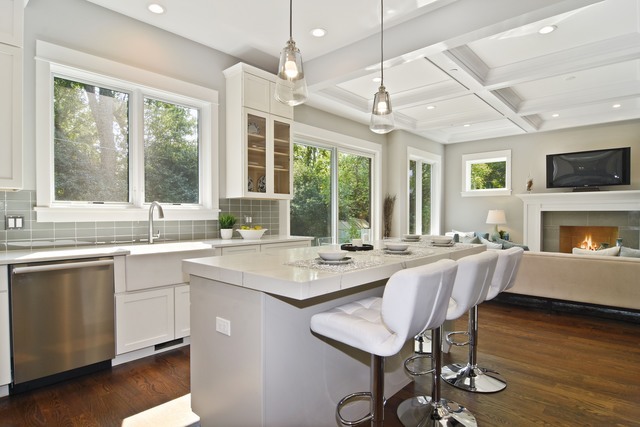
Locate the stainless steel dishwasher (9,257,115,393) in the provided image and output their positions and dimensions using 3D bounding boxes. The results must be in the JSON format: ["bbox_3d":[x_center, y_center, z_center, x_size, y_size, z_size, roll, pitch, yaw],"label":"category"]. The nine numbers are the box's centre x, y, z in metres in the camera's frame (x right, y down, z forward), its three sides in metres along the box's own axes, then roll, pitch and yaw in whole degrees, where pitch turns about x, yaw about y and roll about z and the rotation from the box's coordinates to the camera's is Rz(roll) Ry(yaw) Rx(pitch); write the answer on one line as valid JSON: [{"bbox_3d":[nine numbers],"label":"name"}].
[{"bbox_3d":[-1.978,0.780,2.464,0.580,0.850,0.600,0,0,-45],"label":"stainless steel dishwasher"}]

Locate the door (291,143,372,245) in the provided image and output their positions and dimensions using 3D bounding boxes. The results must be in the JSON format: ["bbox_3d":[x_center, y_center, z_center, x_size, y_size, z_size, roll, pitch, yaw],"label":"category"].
[{"bbox_3d":[0.277,0.090,5.269,1.980,2.270,0.120,0,0,-45],"label":"door"}]

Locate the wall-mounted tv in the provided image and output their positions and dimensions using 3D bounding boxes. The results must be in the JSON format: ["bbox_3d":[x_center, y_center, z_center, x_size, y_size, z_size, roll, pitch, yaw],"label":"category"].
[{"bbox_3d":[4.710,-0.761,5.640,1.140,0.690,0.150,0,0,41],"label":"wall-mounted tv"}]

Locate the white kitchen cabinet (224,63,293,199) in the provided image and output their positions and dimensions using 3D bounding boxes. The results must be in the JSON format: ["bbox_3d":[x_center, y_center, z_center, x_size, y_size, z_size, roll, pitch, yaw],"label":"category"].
[{"bbox_3d":[-0.715,-0.924,3.917,0.750,1.490,0.360,0,0,-45],"label":"white kitchen cabinet"}]

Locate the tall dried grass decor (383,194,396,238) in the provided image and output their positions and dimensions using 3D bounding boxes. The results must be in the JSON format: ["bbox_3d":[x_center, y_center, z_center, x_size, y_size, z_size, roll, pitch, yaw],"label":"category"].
[{"bbox_3d":[1.285,0.420,5.920,0.260,1.600,0.260,0,0,-45],"label":"tall dried grass decor"}]

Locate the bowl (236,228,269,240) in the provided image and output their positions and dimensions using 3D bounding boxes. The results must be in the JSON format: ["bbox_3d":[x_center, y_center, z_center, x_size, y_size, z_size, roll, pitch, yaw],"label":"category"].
[{"bbox_3d":[-0.799,0.249,3.790,0.370,0.120,0.350,0,0,0],"label":"bowl"}]

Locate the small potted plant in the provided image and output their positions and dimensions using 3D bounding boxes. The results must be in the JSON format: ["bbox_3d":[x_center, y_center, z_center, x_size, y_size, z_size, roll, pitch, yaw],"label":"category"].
[{"bbox_3d":[-1.080,0.152,3.740,0.200,0.285,0.200,0,0,-45],"label":"small potted plant"}]

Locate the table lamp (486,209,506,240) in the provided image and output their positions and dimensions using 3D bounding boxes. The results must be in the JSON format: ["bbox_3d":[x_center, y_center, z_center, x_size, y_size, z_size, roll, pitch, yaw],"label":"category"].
[{"bbox_3d":[3.630,0.230,6.580,0.410,0.660,0.410,0,0,-45],"label":"table lamp"}]

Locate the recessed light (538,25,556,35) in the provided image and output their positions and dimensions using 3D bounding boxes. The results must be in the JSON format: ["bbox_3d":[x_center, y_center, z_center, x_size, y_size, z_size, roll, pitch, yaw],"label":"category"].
[{"bbox_3d":[2.159,-1.738,3.030,0.170,0.030,0.170,0,0,-45],"label":"recessed light"}]

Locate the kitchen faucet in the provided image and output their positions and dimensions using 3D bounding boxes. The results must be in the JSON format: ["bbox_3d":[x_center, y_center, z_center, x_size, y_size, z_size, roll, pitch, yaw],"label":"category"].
[{"bbox_3d":[-1.557,0.095,3.094,0.250,0.420,0.110,0,0,42],"label":"kitchen faucet"}]

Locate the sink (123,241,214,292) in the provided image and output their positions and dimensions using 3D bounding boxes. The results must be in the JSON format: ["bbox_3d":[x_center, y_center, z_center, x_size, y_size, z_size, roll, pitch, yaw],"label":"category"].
[{"bbox_3d":[-1.411,0.472,2.938,0.750,0.280,0.490,0,0,-45],"label":"sink"}]

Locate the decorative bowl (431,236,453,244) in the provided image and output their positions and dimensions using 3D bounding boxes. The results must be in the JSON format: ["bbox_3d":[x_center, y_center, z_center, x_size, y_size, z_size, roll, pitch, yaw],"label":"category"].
[{"bbox_3d":[1.141,0.255,3.000,0.200,0.060,0.200,0,0,0],"label":"decorative bowl"}]

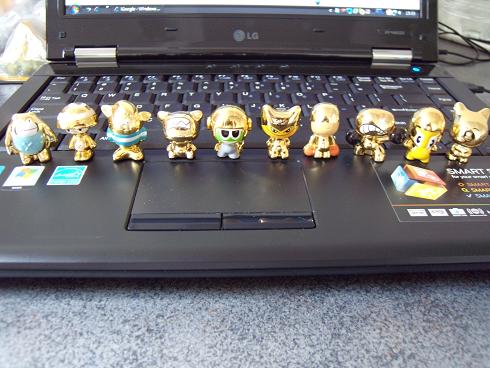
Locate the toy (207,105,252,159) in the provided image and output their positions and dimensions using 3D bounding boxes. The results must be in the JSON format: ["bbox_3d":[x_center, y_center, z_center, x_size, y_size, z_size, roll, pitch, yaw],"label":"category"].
[{"bbox_3d":[-0.008,-0.030,0.221,0.025,0.029,0.019,-1,40,-2],"label":"toy"}]

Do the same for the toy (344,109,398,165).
[{"bbox_3d":[0.070,-0.027,0.216,0.028,0.028,0.018,13,40,16],"label":"toy"}]

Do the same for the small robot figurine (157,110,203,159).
[{"bbox_3d":[-0.036,-0.028,0.221,0.025,0.026,0.018,-3,40,-5],"label":"small robot figurine"}]

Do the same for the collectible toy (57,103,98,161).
[{"bbox_3d":[-0.090,-0.029,0.217,0.021,0.032,0.018,-7,40,-8],"label":"collectible toy"}]

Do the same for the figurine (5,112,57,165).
[{"bbox_3d":[-0.116,-0.025,0.216,0.027,0.028,0.018,-8,41,-10],"label":"figurine"}]

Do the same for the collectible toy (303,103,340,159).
[{"bbox_3d":[0.041,-0.030,0.218,0.020,0.029,0.017,4,38,5],"label":"collectible toy"}]

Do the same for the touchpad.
[{"bbox_3d":[-0.011,0.005,0.198,0.085,0.003,0.052,-1,38,-2],"label":"touchpad"}]

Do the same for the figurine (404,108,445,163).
[{"bbox_3d":[0.097,-0.027,0.214,0.018,0.029,0.018,13,40,16],"label":"figurine"}]

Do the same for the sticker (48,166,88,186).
[{"bbox_3d":[-0.092,-0.004,0.207,0.016,0.001,0.016,-1,38,-2],"label":"sticker"}]

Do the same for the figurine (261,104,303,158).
[{"bbox_3d":[0.020,-0.030,0.221,0.022,0.029,0.018,2,40,2],"label":"figurine"}]

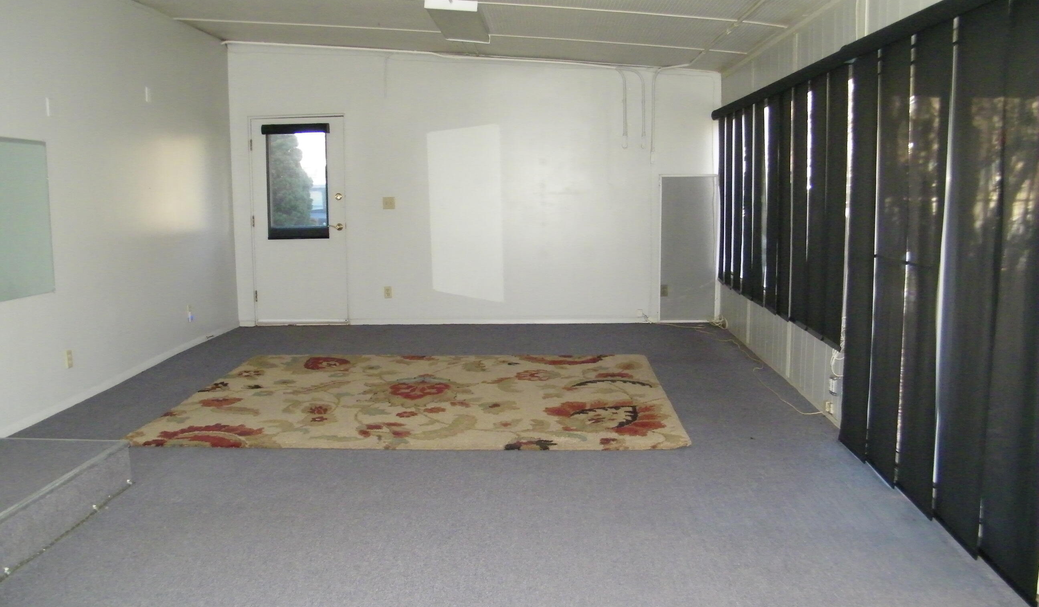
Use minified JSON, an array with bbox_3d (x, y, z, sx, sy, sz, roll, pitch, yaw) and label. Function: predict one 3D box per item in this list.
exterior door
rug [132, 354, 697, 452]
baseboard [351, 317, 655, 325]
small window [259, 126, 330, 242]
[{"bbox_3d":[-2.166,-0.806,8.319,0.927,2.035,0.060,0,8,3],"label":"exterior door"},{"bbox_3d":[-0.600,0.589,5.674,3.131,0.015,2.413,0,8,3],"label":"rug"},{"bbox_3d":[-0.216,0.173,8.349,3.004,0.070,0.015,0,8,3],"label":"baseboard"},{"bbox_3d":[-2.187,-1.191,8.234,0.643,1.126,0.060,0,8,3],"label":"small window"}]

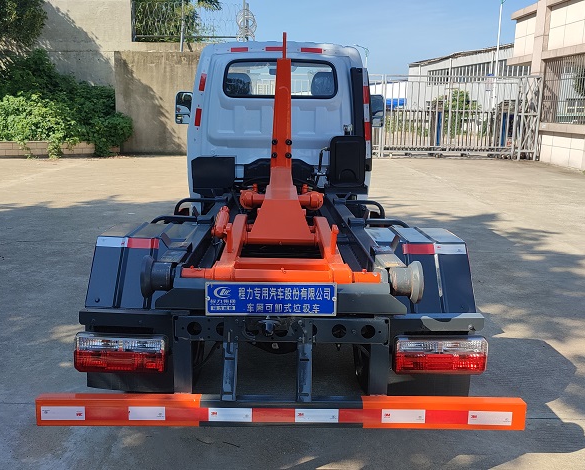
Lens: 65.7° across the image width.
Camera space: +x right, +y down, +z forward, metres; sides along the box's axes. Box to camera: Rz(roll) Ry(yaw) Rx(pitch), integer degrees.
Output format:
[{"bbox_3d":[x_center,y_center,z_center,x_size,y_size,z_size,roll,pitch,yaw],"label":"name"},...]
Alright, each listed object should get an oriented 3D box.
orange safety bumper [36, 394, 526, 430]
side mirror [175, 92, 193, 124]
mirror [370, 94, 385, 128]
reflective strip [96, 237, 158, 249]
[{"bbox_3d":[-0.033,0.616,1.583,1.675,0.100,0.050,1,11,-1],"label":"orange safety bumper"},{"bbox_3d":[-1.121,-1.321,4.720,0.190,0.330,0.110,1,11,-1],"label":"side mirror"},{"bbox_3d":[0.871,-1.298,4.750,0.190,0.330,0.110,1,11,-1],"label":"mirror"},{"bbox_3d":[-0.799,0.036,2.190,0.305,0.050,0.012,1,-24,-1],"label":"reflective strip"}]

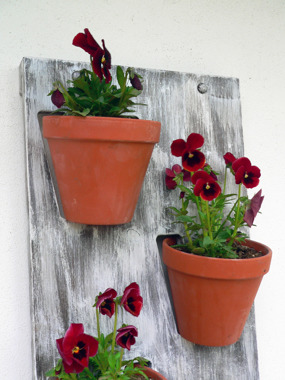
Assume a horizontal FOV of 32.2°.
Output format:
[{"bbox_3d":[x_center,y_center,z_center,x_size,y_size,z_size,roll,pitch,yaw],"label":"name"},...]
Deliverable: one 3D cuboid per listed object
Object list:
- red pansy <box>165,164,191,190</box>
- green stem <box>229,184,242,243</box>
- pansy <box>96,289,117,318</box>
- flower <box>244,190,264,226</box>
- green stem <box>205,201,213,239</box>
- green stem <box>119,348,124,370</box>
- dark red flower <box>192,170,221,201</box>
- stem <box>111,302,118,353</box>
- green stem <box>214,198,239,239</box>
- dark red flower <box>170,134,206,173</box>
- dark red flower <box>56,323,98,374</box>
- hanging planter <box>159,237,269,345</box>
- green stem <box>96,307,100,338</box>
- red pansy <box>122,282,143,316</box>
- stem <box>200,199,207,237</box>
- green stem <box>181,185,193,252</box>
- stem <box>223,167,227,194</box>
[{"bbox_3d":[0.043,-0.015,0.613,0.033,0.033,0.016,-4,-3,-24],"label":"red pansy"},{"bbox_3d":[0.116,0.031,0.618,0.007,0.075,0.006,11,-3,-6],"label":"green stem"},{"bbox_3d":[-0.039,0.123,0.537,0.028,0.033,0.022,3,8,-43],"label":"pansy"},{"bbox_3d":[0.140,0.022,0.616,0.018,0.046,0.038,24,0,-18],"label":"flower"},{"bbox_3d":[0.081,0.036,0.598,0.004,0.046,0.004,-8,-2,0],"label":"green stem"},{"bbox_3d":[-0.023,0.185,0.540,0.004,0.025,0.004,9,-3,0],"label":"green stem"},{"bbox_3d":[0.077,-0.005,0.595,0.035,0.037,0.018,-12,0,-15],"label":"dark red flower"},{"bbox_3d":[-0.031,0.150,0.540,0.004,0.056,0.004,5,-3,-6],"label":"stem"},{"bbox_3d":[0.104,0.036,0.618,0.004,0.060,0.004,32,-2,-5],"label":"green stem"},{"bbox_3d":[0.056,-0.045,0.603,0.041,0.047,0.016,-11,-2,-11],"label":"dark red flower"},{"bbox_3d":[-0.069,0.168,0.525,0.046,0.054,0.025,-8,3,-21],"label":"dark red flower"},{"bbox_3d":[0.087,0.123,0.611,0.131,0.112,0.131,3,7,0],"label":"hanging planter"},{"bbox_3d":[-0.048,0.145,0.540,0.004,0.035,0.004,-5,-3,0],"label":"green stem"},{"bbox_3d":[-0.012,0.121,0.545,0.028,0.039,0.019,-4,-2,-45],"label":"red pansy"},{"bbox_3d":[0.075,0.034,0.611,0.005,0.048,0.005,-4,-3,-6],"label":"stem"},{"bbox_3d":[0.054,0.035,0.605,0.007,0.077,0.006,-8,-3,0],"label":"green stem"},{"bbox_3d":[0.105,-0.011,0.629,0.003,0.036,0.003,5,-3,-6],"label":"stem"}]

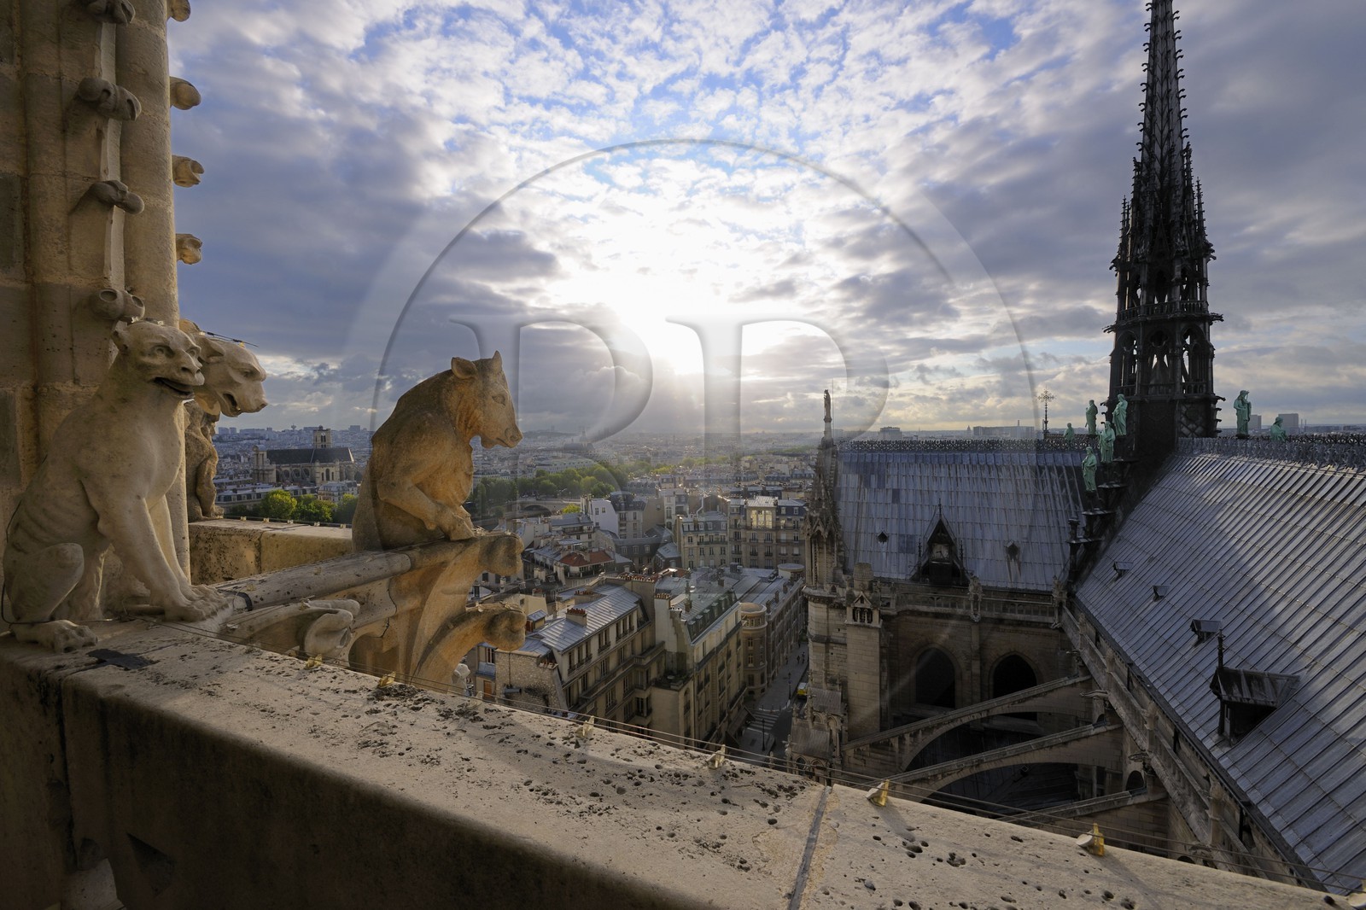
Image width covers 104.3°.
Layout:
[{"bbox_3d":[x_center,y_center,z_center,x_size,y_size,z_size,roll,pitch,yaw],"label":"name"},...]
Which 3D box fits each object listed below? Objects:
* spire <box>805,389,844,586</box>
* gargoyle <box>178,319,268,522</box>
[{"bbox_3d":[11.000,2.500,41.400,2.800,15.300,2.800,1,2,25],"label":"spire"},{"bbox_3d":[-3.200,-0.215,3.500,0.500,1.300,0.800,2,3,42],"label":"gargoyle"}]

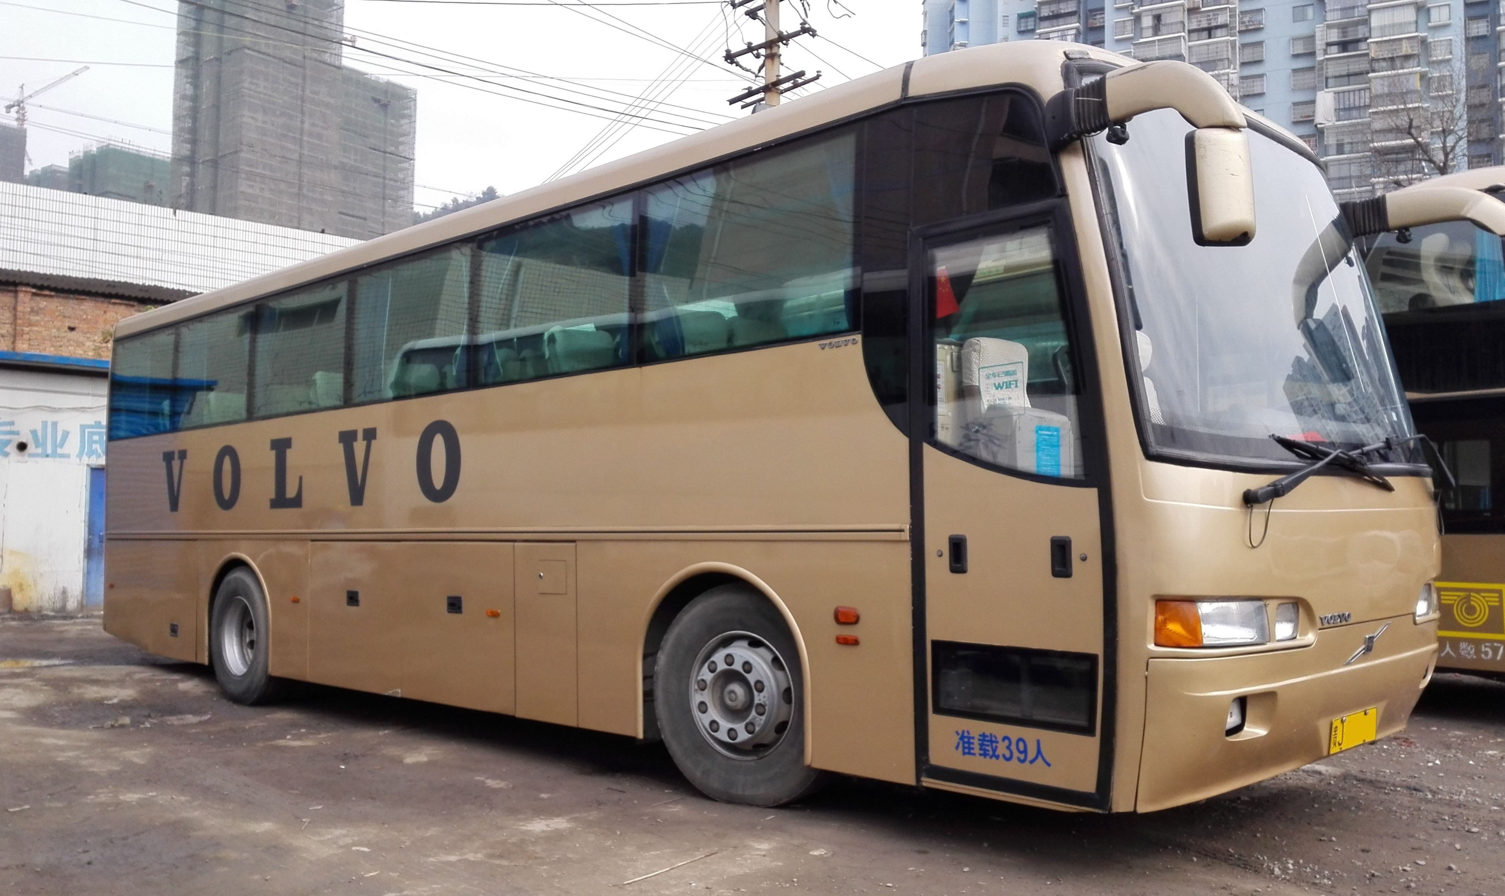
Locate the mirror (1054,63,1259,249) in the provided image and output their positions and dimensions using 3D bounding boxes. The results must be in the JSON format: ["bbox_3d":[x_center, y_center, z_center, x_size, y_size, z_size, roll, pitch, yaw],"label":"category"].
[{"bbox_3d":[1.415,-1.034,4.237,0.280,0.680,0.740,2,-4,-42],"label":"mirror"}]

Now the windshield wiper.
[{"bbox_3d":[2.262,0.089,4.674,1.030,0.250,0.140,1,-4,-36],"label":"windshield wiper"}]

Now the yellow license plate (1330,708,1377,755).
[{"bbox_3d":[2.402,1.138,4.740,0.440,0.140,0.020,4,9,-42],"label":"yellow license plate"}]

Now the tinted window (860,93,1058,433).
[{"bbox_3d":[0.852,-0.772,5.019,0.930,1.415,0.120,-3,-8,39],"label":"tinted window"}]

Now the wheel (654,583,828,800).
[{"bbox_3d":[0.007,1.147,5.605,1.030,1.020,0.290,-3,-4,34],"label":"wheel"}]

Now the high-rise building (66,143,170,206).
[{"bbox_3d":[-186.000,-37.000,358.000,20.000,105.000,29.000,-3,-4,30],"label":"high-rise building"}]

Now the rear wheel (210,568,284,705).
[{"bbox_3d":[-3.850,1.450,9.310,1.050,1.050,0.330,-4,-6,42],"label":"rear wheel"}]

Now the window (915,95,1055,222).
[{"bbox_3d":[0.941,-1.195,4.777,0.670,0.520,0.060,-4,-9,43],"label":"window"}]

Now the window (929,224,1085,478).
[{"bbox_3d":[1.023,-0.398,4.808,0.680,1.062,0.070,-3,-8,39],"label":"window"}]

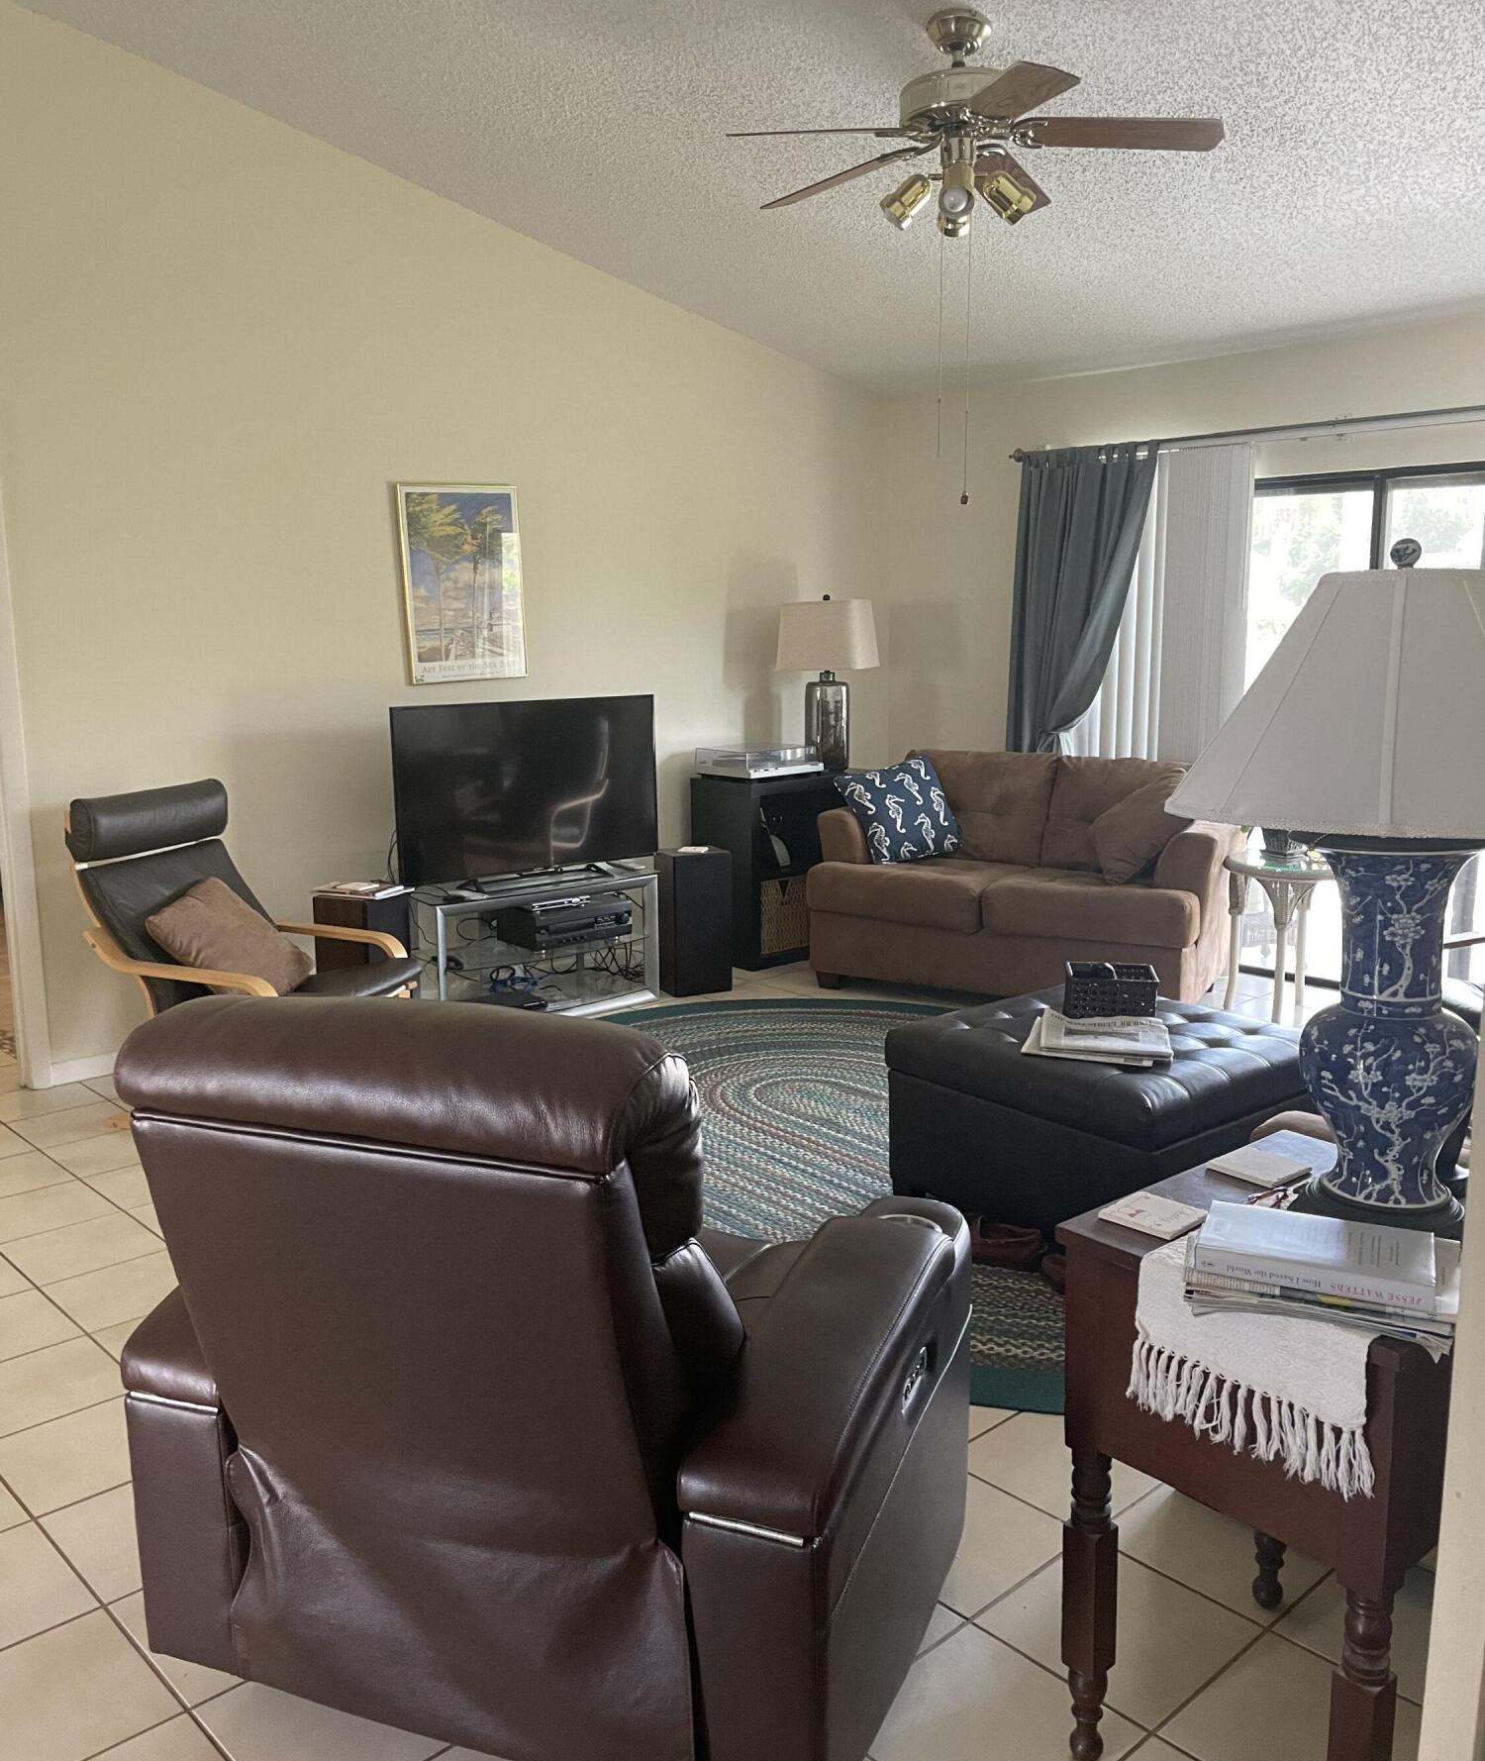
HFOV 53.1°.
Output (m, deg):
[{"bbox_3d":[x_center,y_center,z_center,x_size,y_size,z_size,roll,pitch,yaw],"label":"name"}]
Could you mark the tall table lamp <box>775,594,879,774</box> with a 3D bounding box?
[{"bbox_3d":[0.389,-0.877,6.643,0.400,0.770,0.280,5,11,28],"label":"tall table lamp"}]

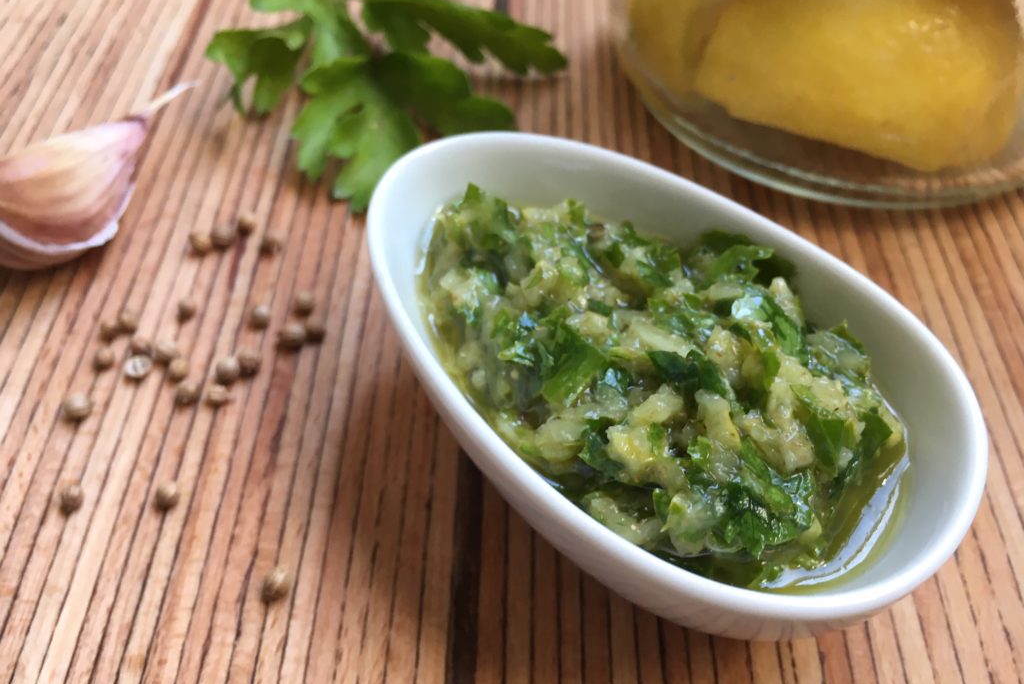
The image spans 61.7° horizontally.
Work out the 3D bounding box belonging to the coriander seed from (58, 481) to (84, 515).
[{"bbox_3d":[-0.071,0.025,0.138,0.005,0.004,0.005,0,52,2],"label":"coriander seed"}]

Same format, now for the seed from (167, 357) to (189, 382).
[{"bbox_3d":[-0.060,0.005,0.154,0.004,0.004,0.004,0,52,2],"label":"seed"}]

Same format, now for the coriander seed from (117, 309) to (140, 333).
[{"bbox_3d":[-0.074,-0.004,0.166,0.004,0.004,0.004,0,53,2],"label":"coriander seed"}]

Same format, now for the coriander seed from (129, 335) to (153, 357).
[{"bbox_3d":[-0.068,0.001,0.157,0.004,0.004,0.004,0,52,2],"label":"coriander seed"}]

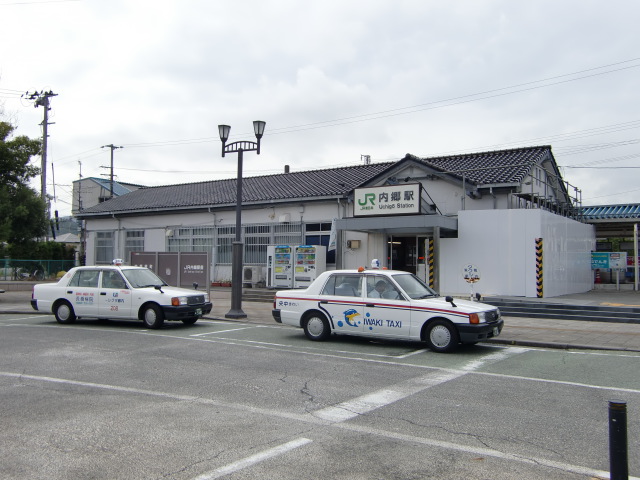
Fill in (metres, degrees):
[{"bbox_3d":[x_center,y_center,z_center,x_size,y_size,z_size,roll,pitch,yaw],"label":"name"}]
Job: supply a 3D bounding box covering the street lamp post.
[{"bbox_3d":[-2.249,-0.529,17.234,1.450,5.400,0.460,-1,-3,30],"label":"street lamp post"}]

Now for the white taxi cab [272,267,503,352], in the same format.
[{"bbox_3d":[1.342,1.337,12.652,4.650,1.540,1.700,-1,-3,33],"label":"white taxi cab"}]

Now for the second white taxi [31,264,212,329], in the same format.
[{"bbox_3d":[-5.201,1.463,16.083,4.650,1.540,1.700,-1,-2,20],"label":"second white taxi"}]

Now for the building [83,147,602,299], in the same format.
[{"bbox_3d":[-0.729,-0.664,31.522,25.600,6.050,10.900,-1,-3,32],"label":"building"}]

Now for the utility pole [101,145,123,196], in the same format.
[{"bbox_3d":[-17.349,-2.255,51.128,0.600,11.500,2.000,-1,-3,32],"label":"utility pole"}]

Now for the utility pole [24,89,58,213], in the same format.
[{"bbox_3d":[-16.035,-2.926,35.342,1.600,11.600,0.900,-1,-3,32],"label":"utility pole"}]

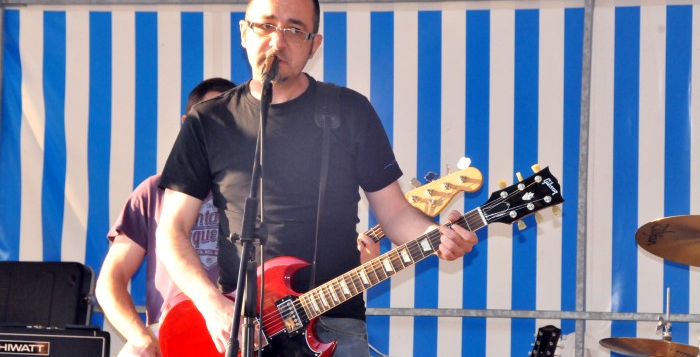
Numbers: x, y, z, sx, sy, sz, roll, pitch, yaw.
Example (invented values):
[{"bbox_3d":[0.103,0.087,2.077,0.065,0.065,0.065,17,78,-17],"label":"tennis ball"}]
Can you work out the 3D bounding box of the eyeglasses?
[{"bbox_3d":[-0.153,-0.330,6.800,0.150,0.040,0.145,10,1,1],"label":"eyeglasses"}]

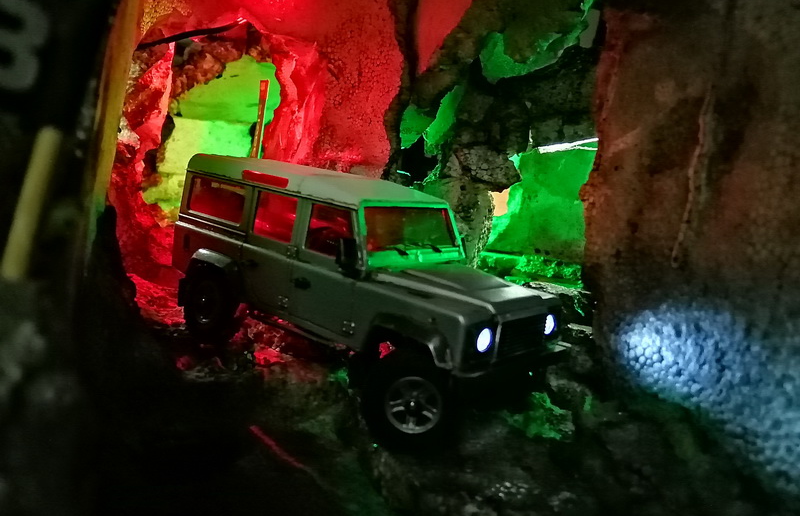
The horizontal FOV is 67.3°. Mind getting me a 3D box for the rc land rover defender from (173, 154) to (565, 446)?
[{"bbox_3d":[-0.037,0.012,0.463,0.323,0.146,0.141,15,13,37],"label":"rc land rover defender"}]

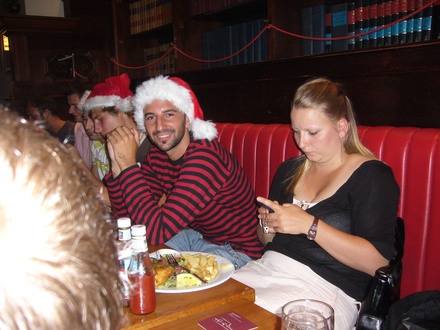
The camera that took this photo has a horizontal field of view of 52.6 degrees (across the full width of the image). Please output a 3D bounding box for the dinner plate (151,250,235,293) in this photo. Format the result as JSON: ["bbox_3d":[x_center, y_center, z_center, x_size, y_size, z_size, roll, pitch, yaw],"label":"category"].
[{"bbox_3d":[-0.100,0.283,1.193,0.290,0.028,0.290,-1,8,0],"label":"dinner plate"}]

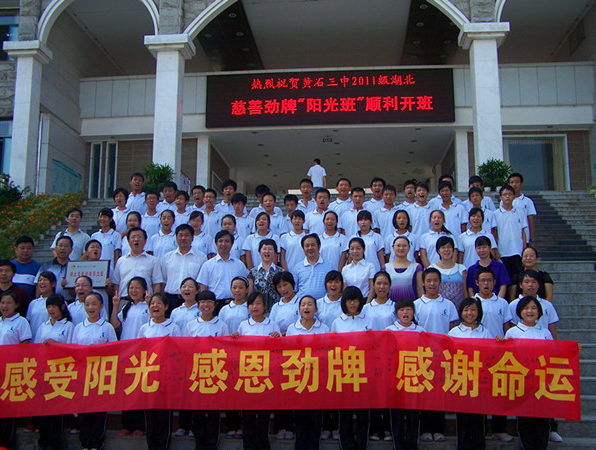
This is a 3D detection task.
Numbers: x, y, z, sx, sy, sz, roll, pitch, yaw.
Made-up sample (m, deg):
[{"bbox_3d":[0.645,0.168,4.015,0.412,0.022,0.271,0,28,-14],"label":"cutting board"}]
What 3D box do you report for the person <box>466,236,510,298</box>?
[{"bbox_3d":[2.114,0.923,7.350,0.460,1.601,0.280,-1,-8,10],"label":"person"}]

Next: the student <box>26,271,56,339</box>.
[{"bbox_3d":[-2.551,1.244,6.539,0.440,1.576,0.280,-1,-9,6],"label":"student"}]

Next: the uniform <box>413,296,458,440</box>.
[{"bbox_3d":[1.342,1.357,6.430,0.480,1.365,0.280,-1,-8,8],"label":"uniform"}]

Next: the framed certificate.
[{"bbox_3d":[-2.301,0.541,7.201,0.460,0.290,0.030,0,-13,-2],"label":"framed certificate"}]

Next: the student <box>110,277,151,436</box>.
[{"bbox_3d":[-1.663,1.330,6.700,0.480,1.600,0.320,1,-8,-4],"label":"student"}]

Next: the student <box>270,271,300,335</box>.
[{"bbox_3d":[-0.125,1.273,6.481,0.440,1.630,0.320,0,-7,2],"label":"student"}]

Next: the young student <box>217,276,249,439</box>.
[{"bbox_3d":[-0.637,1.320,6.610,0.430,1.603,0.280,0,-7,0],"label":"young student"}]

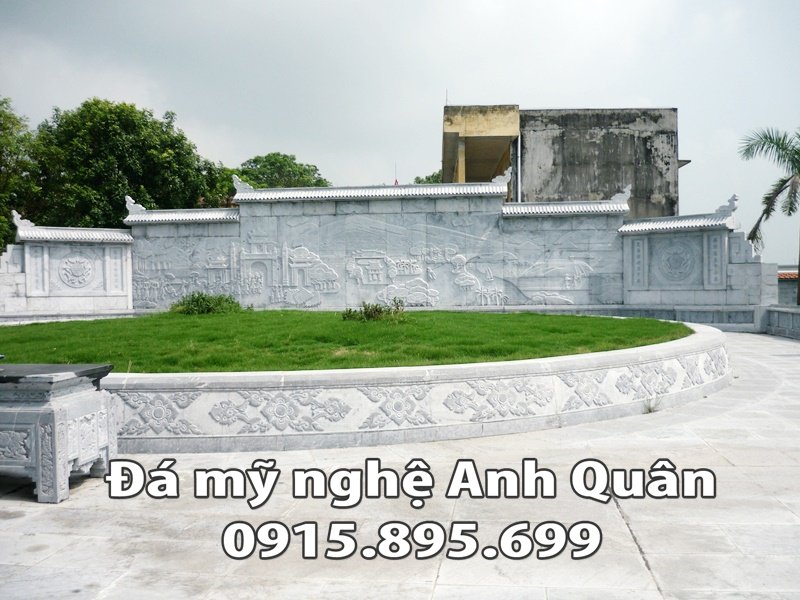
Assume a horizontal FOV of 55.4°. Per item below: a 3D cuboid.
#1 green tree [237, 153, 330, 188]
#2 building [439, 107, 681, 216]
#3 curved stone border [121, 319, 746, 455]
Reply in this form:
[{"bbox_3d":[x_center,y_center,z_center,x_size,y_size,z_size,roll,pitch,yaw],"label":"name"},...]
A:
[{"bbox_3d":[-6.393,-3.867,41.897,6.200,8.430,6.200,-1,2,0],"label":"green tree"},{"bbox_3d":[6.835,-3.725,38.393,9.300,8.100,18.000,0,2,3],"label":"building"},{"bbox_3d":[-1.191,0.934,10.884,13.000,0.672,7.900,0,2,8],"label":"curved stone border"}]

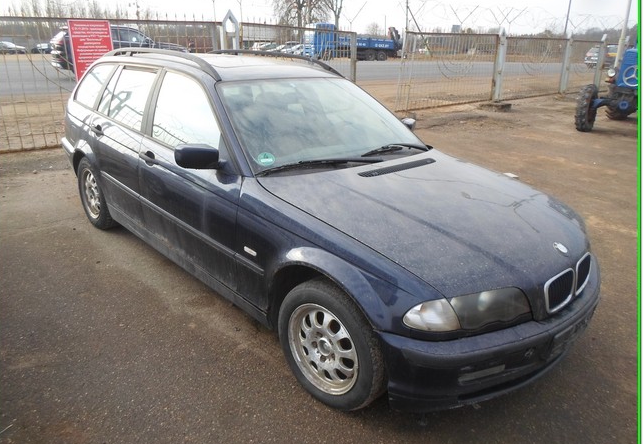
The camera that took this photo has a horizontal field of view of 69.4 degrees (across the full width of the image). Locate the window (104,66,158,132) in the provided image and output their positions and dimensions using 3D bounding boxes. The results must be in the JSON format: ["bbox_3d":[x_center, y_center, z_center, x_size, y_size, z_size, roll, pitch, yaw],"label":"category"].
[{"bbox_3d":[-1.295,-0.856,3.114,0.760,0.370,0.060,22,-1,41],"label":"window"}]

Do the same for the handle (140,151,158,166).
[{"bbox_3d":[-1.040,-0.375,2.750,0.055,0.060,0.210,-17,29,-41],"label":"handle"}]

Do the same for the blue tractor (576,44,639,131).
[{"bbox_3d":[6.837,-3.154,9.253,1.950,2.650,3.800,20,28,39],"label":"blue tractor"}]

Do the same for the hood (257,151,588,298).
[{"bbox_3d":[0.659,-0.056,2.338,1.440,0.330,1.290,-17,35,-41],"label":"hood"}]

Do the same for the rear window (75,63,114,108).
[{"bbox_3d":[-1.719,-1.036,3.530,0.620,0.340,0.060,22,2,41],"label":"rear window"}]

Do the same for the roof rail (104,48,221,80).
[{"bbox_3d":[-1.143,-1.092,3.158,0.070,0.120,1.680,-17,29,-41],"label":"roof rail"}]

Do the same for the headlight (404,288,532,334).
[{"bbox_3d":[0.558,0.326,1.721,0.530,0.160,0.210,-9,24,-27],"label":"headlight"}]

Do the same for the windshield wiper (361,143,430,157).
[{"bbox_3d":[0.479,-0.463,2.942,0.600,0.070,0.100,-17,29,-41],"label":"windshield wiper"}]

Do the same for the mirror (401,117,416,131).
[{"bbox_3d":[0.645,-0.721,3.461,0.210,0.135,0.120,-17,29,-41],"label":"mirror"}]

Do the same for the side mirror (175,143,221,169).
[{"bbox_3d":[-0.603,-0.316,2.273,0.220,0.140,0.120,-17,29,-41],"label":"side mirror"}]

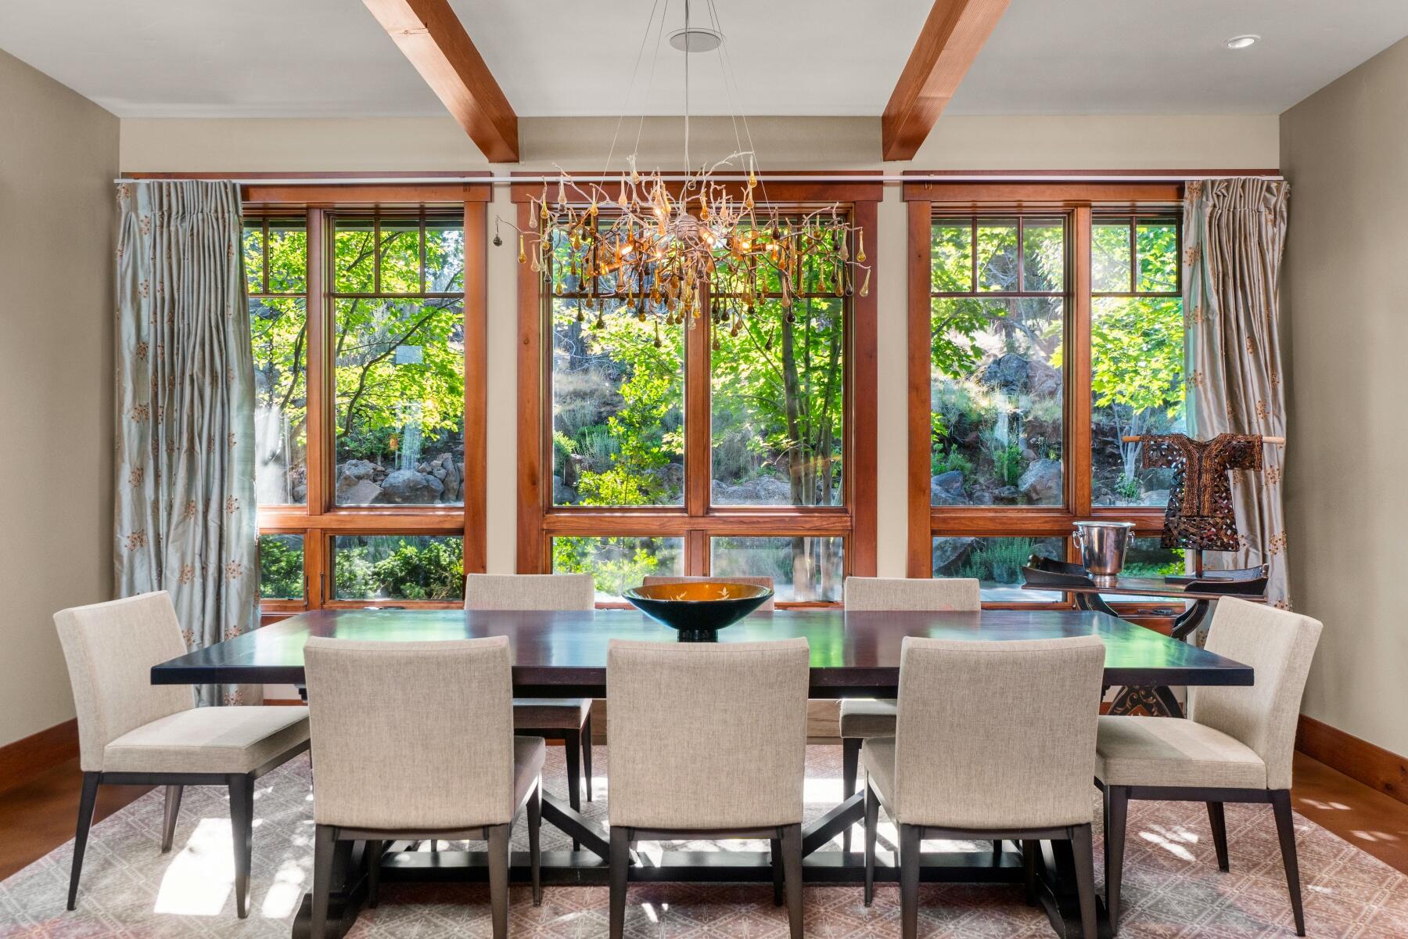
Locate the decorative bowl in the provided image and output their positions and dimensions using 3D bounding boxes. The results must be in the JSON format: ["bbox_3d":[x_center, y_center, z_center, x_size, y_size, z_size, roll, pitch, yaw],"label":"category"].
[{"bbox_3d":[-0.014,0.419,2.811,0.432,0.133,0.432,0,0,0],"label":"decorative bowl"}]

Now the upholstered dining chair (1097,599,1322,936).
[{"bbox_3d":[1.366,0.821,2.835,0.573,0.854,0.488,0,0,4],"label":"upholstered dining chair"}]

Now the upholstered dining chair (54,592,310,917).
[{"bbox_3d":[-1.532,0.820,2.967,0.573,0.854,0.488,0,0,3],"label":"upholstered dining chair"}]

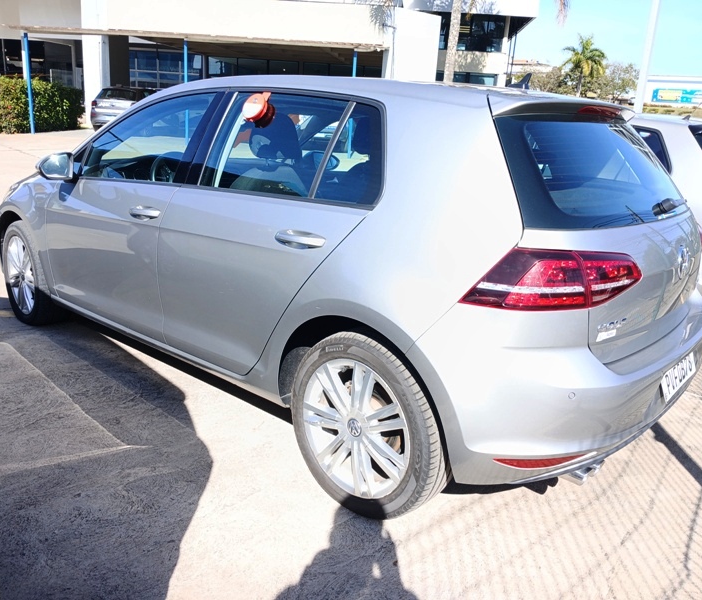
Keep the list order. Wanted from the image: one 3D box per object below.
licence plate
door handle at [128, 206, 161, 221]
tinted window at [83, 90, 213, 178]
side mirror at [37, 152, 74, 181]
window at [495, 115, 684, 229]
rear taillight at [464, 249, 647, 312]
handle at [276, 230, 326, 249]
[{"bbox_3d":[1.131,0.229,2.053,0.015,0.130,0.400,-2,8,43],"label":"licence plate"},{"bbox_3d":[-0.855,-0.360,2.501,0.215,0.044,0.048,10,16,41],"label":"door handle"},{"bbox_3d":[-0.964,-0.739,2.745,0.940,0.410,0.060,12,-2,39],"label":"tinted window"},{"bbox_3d":[-1.428,-0.648,2.893,0.120,0.140,0.190,16,20,39],"label":"side mirror"},{"bbox_3d":[0.936,-0.452,2.072,1.260,0.410,0.120,-14,-16,-47],"label":"window"},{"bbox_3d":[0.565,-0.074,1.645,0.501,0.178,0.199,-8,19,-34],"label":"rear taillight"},{"bbox_3d":[-0.161,-0.191,1.916,0.215,0.044,0.048,10,16,41],"label":"handle"}]

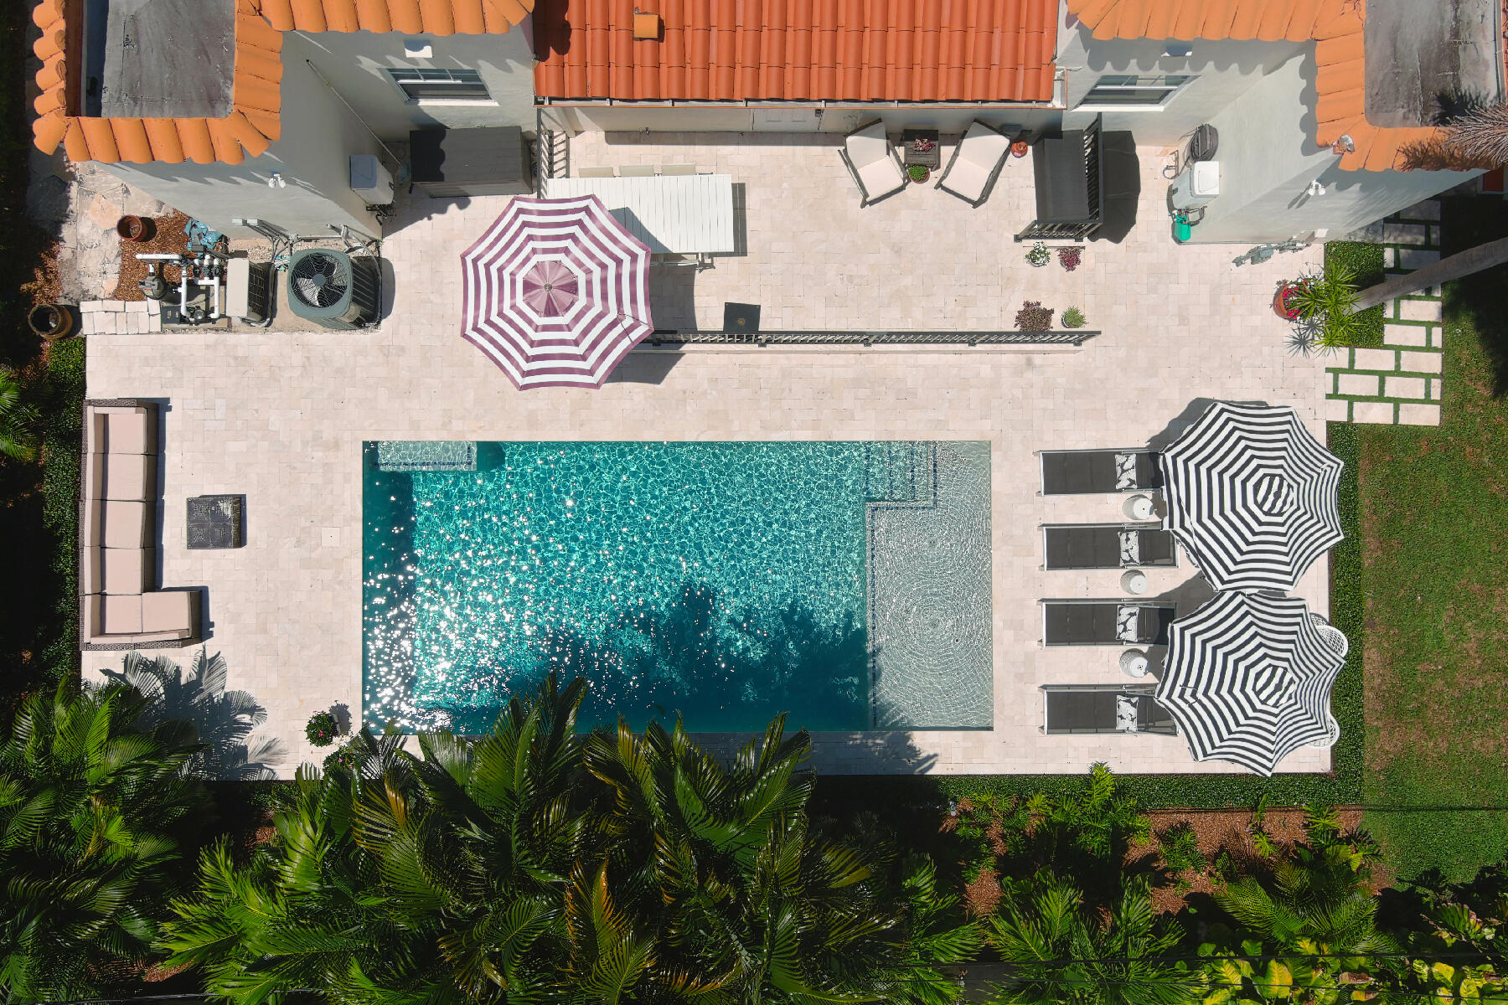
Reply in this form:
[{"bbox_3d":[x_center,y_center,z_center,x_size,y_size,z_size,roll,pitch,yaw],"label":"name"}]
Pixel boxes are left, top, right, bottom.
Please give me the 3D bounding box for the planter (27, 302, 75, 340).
[{"bbox_3d":[-10.006,-2.565,17.327,0.480,0.390,0.480,0,89,-1],"label":"planter"}]

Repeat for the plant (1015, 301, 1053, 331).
[{"bbox_3d":[3.950,-2.599,17.187,0.530,0.450,0.480,0,89,-1],"label":"plant"}]

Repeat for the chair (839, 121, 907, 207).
[{"bbox_3d":[1.679,-4.727,16.991,0.700,0.800,0.900,-26,90,-1],"label":"chair"}]

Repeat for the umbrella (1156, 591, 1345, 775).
[{"bbox_3d":[6.358,2.318,16.377,2.420,2.560,2.420,0,89,-1],"label":"umbrella"}]

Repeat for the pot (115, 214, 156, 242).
[{"bbox_3d":[-8.783,-3.854,17.248,0.360,0.320,0.360,0,89,-1],"label":"pot"}]

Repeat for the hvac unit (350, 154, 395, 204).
[{"bbox_3d":[-5.211,-4.403,16.599,0.328,0.740,0.459,0,89,-1],"label":"hvac unit"}]

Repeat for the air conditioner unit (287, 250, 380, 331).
[{"bbox_3d":[-5.874,-2.957,16.980,0.910,1.120,0.910,0,89,-1],"label":"air conditioner unit"}]

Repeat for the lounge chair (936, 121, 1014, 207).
[{"bbox_3d":[3.040,-4.647,16.703,0.630,0.660,0.820,27,89,-1],"label":"lounge chair"}]

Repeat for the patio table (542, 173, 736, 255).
[{"bbox_3d":[-1.525,-3.846,16.704,2.500,0.750,1.030,-1,89,-1],"label":"patio table"}]

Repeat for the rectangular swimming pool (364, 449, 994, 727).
[{"bbox_3d":[-1.088,1.220,18.214,9.100,1.400,4.200,0,89,-1],"label":"rectangular swimming pool"}]

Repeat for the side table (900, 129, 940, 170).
[{"bbox_3d":[2.346,-4.961,17.207,0.479,0.400,0.492,0,89,-1],"label":"side table"}]

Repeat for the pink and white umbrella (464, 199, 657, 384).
[{"bbox_3d":[-2.438,-2.589,15.776,2.450,2.540,2.450,0,89,-1],"label":"pink and white umbrella"}]

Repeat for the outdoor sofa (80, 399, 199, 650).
[{"bbox_3d":[-8.630,0.320,17.191,1.372,0.650,3.476,0,89,-1],"label":"outdoor sofa"}]

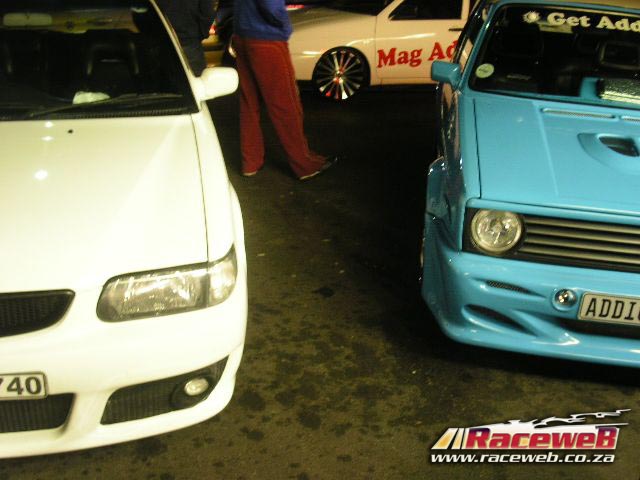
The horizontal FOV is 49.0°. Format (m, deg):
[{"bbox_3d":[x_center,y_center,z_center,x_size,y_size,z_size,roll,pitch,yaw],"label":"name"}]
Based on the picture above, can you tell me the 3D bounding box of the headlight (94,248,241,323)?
[{"bbox_3d":[-0.492,0.127,2.270,0.440,0.160,0.220,-6,27,-13],"label":"headlight"}]

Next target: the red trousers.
[{"bbox_3d":[-0.261,-0.910,4.685,0.500,0.980,0.400,10,28,18],"label":"red trousers"}]

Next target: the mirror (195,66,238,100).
[{"bbox_3d":[-0.474,-0.728,3.237,0.200,0.140,0.110,-3,26,-7],"label":"mirror"}]

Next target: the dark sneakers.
[{"bbox_3d":[-0.004,-0.506,4.859,0.300,0.115,0.115,-16,31,-31],"label":"dark sneakers"}]

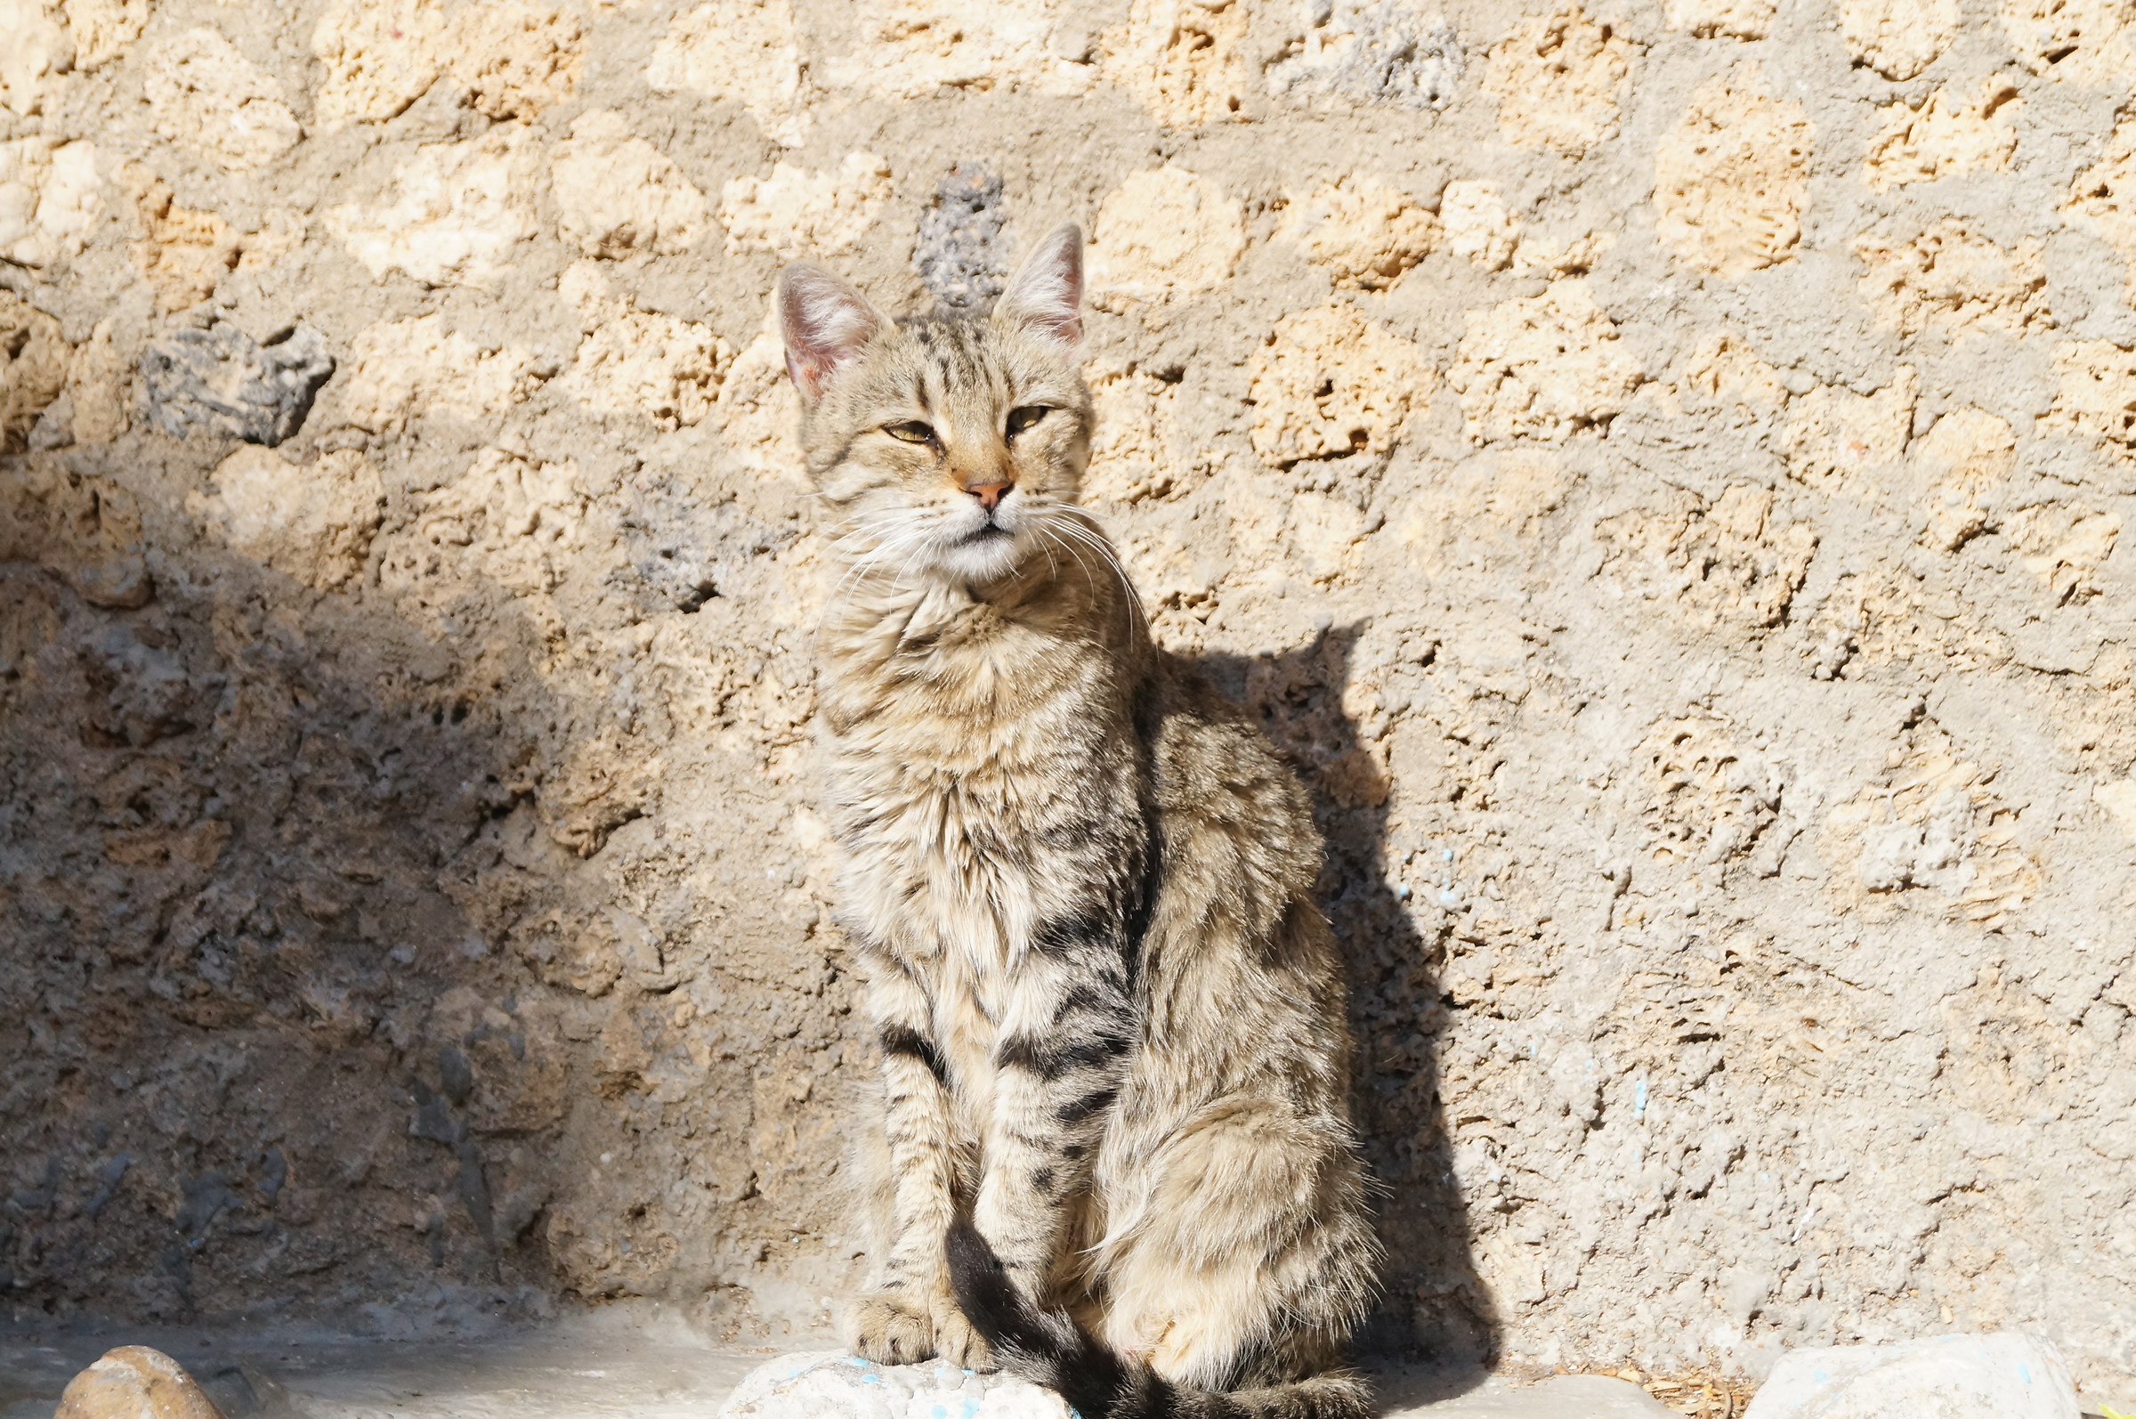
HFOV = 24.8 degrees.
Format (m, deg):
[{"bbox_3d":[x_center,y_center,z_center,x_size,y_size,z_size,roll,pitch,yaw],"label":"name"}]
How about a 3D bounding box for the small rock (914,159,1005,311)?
[{"bbox_3d":[-0.045,-0.199,2.070,0.041,0.068,0.033,0,3,0],"label":"small rock"}]

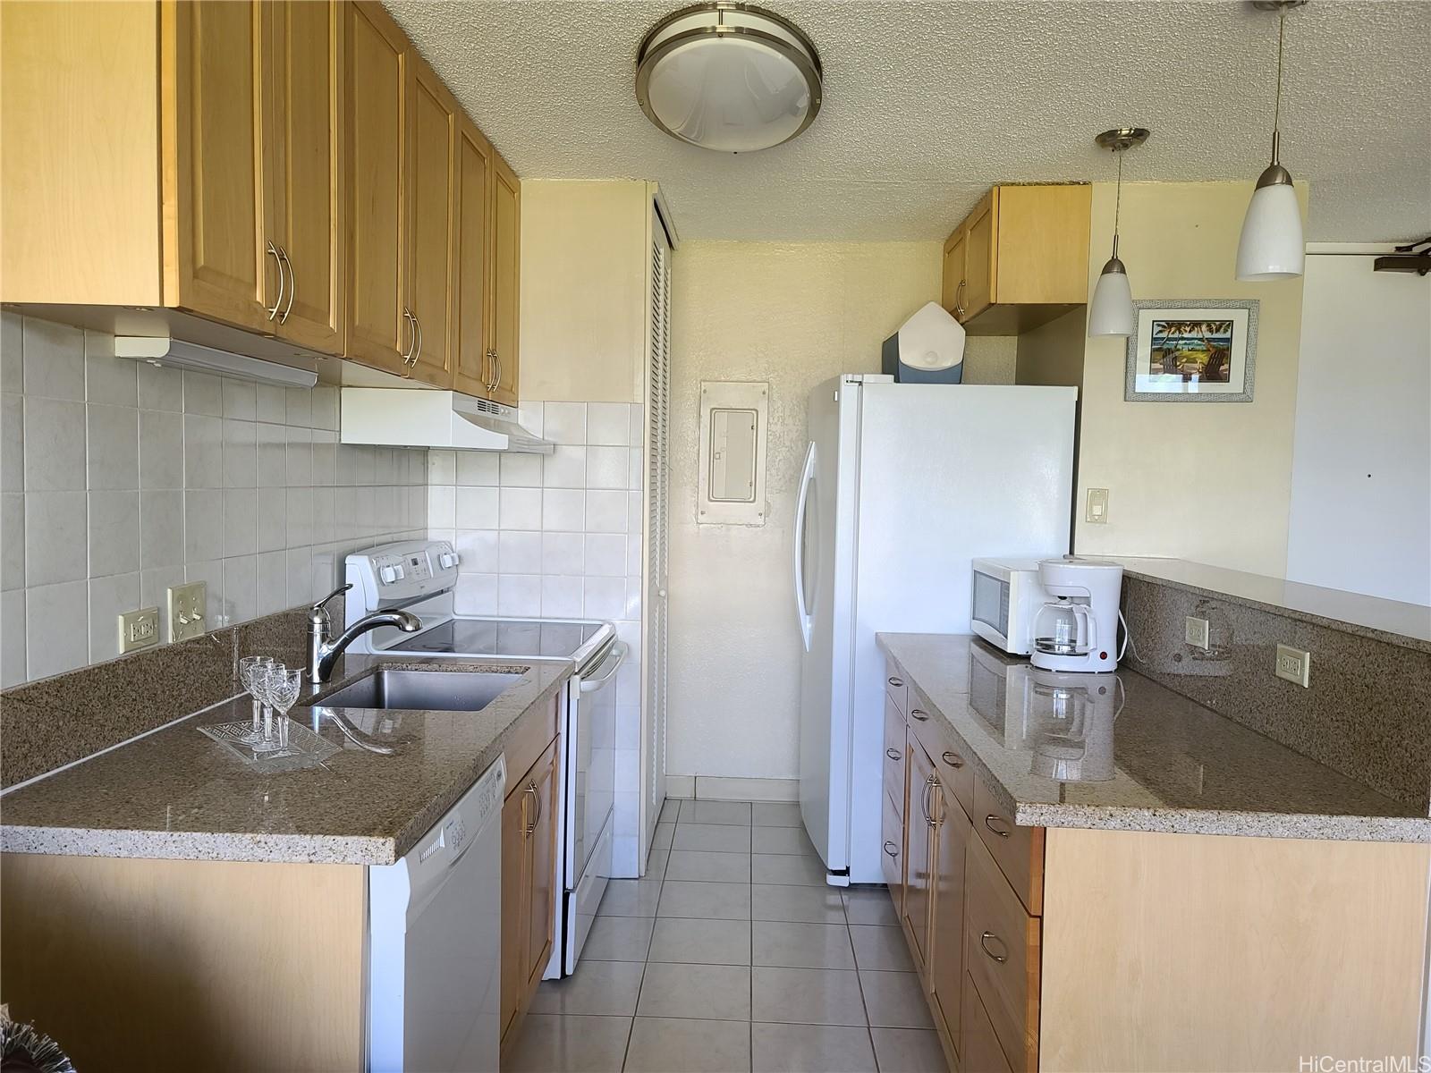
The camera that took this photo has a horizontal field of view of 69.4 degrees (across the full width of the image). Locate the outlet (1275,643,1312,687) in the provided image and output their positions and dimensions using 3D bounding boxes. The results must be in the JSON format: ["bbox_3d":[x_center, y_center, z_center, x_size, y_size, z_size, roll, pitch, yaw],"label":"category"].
[{"bbox_3d":[1.159,0.260,2.084,0.010,0.070,0.120,1,3,2],"label":"outlet"}]

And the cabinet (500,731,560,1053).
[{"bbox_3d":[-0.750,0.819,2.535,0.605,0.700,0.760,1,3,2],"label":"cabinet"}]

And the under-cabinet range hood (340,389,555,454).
[{"bbox_3d":[-0.795,-0.349,3.244,0.462,0.157,0.755,1,3,2],"label":"under-cabinet range hood"}]

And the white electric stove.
[{"bbox_3d":[-0.689,0.634,3.292,0.705,1.190,0.755,1,3,2],"label":"white electric stove"}]

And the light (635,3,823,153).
[{"bbox_3d":[0.033,-1.095,2.494,0.446,0.150,0.446,1,3,2],"label":"light"}]

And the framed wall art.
[{"bbox_3d":[1.630,-0.632,3.523,0.430,0.341,0.025,1,3,2],"label":"framed wall art"}]

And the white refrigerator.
[{"bbox_3d":[0.780,0.330,4.063,0.923,1.780,0.900,1,3,2],"label":"white refrigerator"}]

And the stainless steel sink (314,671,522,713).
[{"bbox_3d":[-0.714,0.469,2.531,0.420,0.190,0.570,1,3,2],"label":"stainless steel sink"}]

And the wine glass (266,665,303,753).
[{"bbox_3d":[-0.783,0.313,1.885,0.068,0.155,0.068,1,3,2],"label":"wine glass"}]

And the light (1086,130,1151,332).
[{"bbox_3d":[1.188,-0.883,3.035,0.136,0.580,0.136,1,3,2],"label":"light"}]

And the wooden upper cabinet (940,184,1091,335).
[{"bbox_3d":[1.128,-1.023,3.989,0.333,0.395,0.910,1,3,2],"label":"wooden upper cabinet"}]

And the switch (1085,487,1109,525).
[{"bbox_3d":[1.319,-0.104,3.569,0.077,0.120,0.010,1,3,2],"label":"switch"}]

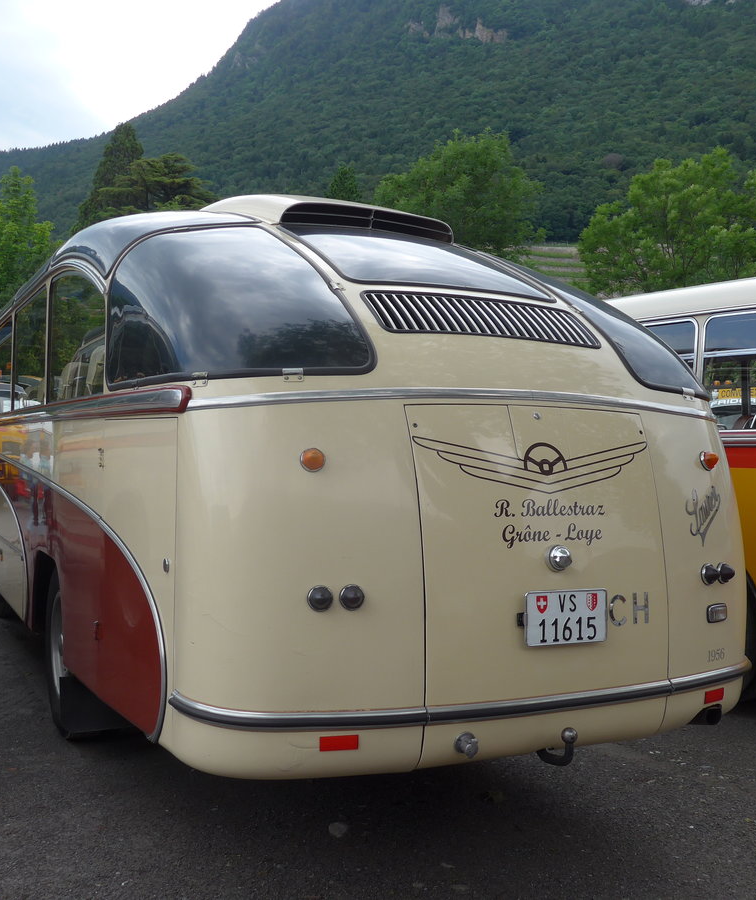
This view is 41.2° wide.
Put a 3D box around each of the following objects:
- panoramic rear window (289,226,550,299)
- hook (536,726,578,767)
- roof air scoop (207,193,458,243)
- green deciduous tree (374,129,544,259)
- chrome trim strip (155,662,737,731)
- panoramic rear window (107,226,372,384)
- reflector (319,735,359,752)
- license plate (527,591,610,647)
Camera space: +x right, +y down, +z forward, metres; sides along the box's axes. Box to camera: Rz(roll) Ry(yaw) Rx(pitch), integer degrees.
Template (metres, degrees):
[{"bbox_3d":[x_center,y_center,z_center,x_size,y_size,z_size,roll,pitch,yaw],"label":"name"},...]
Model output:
[{"bbox_3d":[0.130,-0.765,4.034,0.860,0.120,0.840,0,25,-25],"label":"panoramic rear window"},{"bbox_3d":[0.547,0.912,3.125,0.060,0.145,0.220,0,1,-25],"label":"hook"},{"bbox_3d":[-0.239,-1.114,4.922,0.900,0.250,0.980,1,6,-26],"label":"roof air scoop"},{"bbox_3d":[2.734,-4.680,32.951,5.600,11.740,5.400,1,1,5],"label":"green deciduous tree"},{"bbox_3d":[0.461,0.776,3.309,2.220,0.065,0.520,0,1,-25],"label":"chrome trim strip"},{"bbox_3d":[-0.545,-0.564,3.587,0.620,0.720,1.300,0,1,-25],"label":"panoramic rear window"},{"bbox_3d":[-0.111,0.841,2.880,0.112,0.043,0.010,1,1,-12],"label":"reflector"},{"bbox_3d":[0.585,0.521,3.120,0.310,0.165,0.020,0,1,-25],"label":"license plate"}]

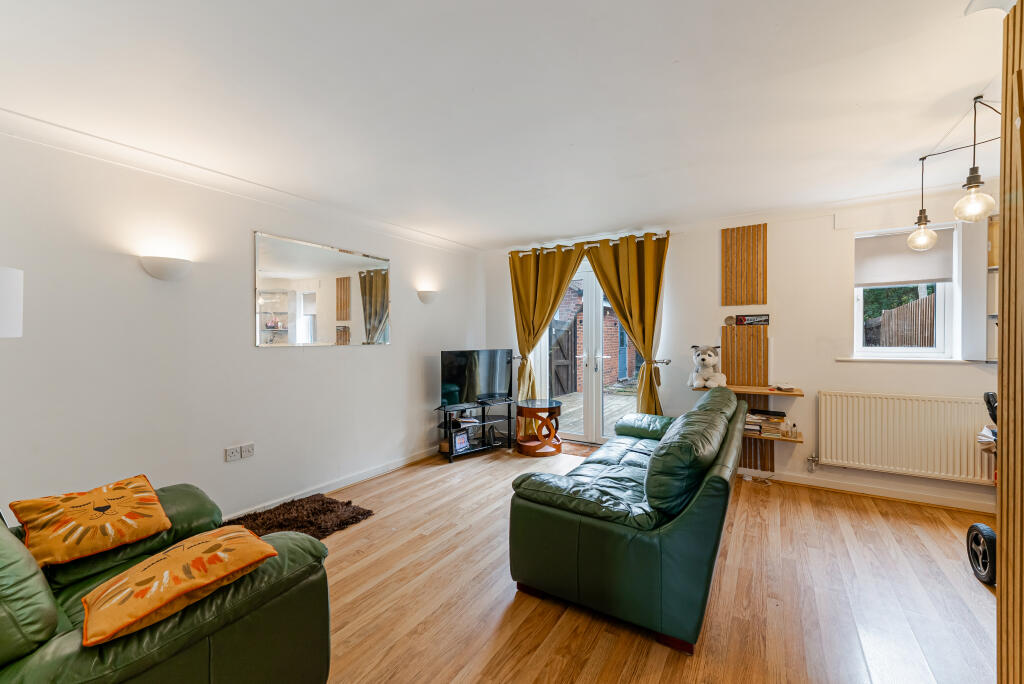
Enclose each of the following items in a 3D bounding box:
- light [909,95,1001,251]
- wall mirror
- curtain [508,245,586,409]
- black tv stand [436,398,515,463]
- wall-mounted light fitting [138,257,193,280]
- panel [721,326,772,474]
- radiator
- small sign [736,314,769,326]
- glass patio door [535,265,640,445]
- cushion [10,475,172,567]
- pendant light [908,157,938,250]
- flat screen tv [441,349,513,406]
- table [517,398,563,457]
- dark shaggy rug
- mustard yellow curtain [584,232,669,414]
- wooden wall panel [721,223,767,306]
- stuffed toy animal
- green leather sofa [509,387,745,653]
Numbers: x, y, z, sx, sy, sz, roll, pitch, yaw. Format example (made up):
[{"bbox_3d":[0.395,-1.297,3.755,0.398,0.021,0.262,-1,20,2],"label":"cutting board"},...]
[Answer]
[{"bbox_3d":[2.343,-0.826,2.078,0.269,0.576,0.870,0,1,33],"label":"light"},{"bbox_3d":[-1.498,-0.375,3.329,0.025,0.810,1.200,0,1,33],"label":"wall mirror"},{"bbox_3d":[0.403,0.053,4.647,1.040,2.320,0.150,0,1,33],"label":"curtain"},{"bbox_3d":[-0.428,0.979,4.561,1.000,0.520,0.410,-1,1,-42],"label":"black tv stand"},{"bbox_3d":[-2.052,-0.433,2.390,0.109,0.123,0.251,0,1,33],"label":"wall-mounted light fitting"},{"bbox_3d":[2.159,0.509,3.680,0.388,1.323,0.026,0,1,33],"label":"panel"},{"bbox_3d":[2.985,0.704,3.002,1.060,0.600,0.090,0,1,33],"label":"radiator"},{"bbox_3d":[2.138,-0.190,3.541,0.249,0.090,0.016,0,0,34],"label":"small sign"},{"bbox_3d":[0.959,0.170,4.658,1.520,2.120,0.090,0,1,33],"label":"glass patio door"},{"bbox_3d":[-1.722,0.718,1.664,0.360,0.130,0.420,38,10,18],"label":"cushion"},{"bbox_3d":[2.506,-0.844,2.431,0.130,0.570,0.130,0,1,33],"label":"pendant light"},{"bbox_3d":[-0.376,0.404,4.547,0.960,0.610,0.090,-1,1,-39],"label":"flat screen tv"},{"bbox_3d":[0.321,0.967,4.567,0.518,0.553,0.518,0,0,0],"label":"table"},{"bbox_3d":[-1.534,1.238,2.662,0.670,0.045,0.980,0,1,33],"label":"dark shaggy rug"},{"bbox_3d":[1.182,0.039,4.199,0.877,2.253,0.128,0,1,33],"label":"mustard yellow curtain"},{"bbox_3d":[2.142,-0.703,3.679,0.360,0.726,0.026,0,1,33],"label":"wooden wall panel"},{"bbox_3d":[1.797,0.220,3.670,0.320,0.384,0.282,0,1,33],"label":"stuffed toy animal"},{"bbox_3d":[0.957,0.827,2.656,0.998,0.858,2.061,0,1,32],"label":"green leather sofa"}]

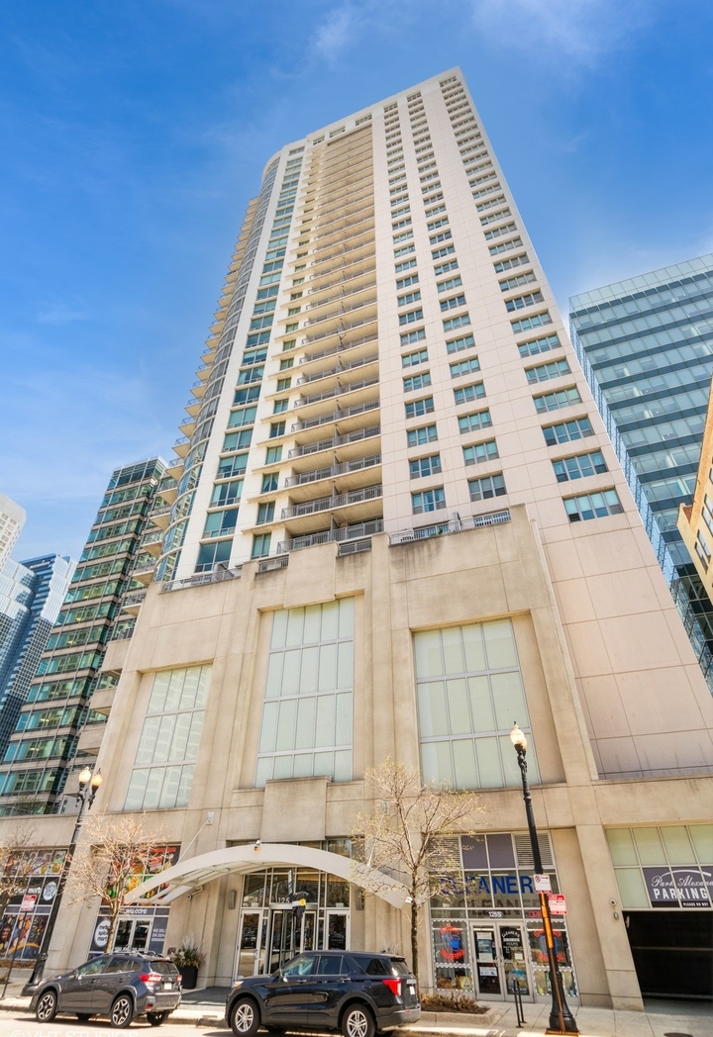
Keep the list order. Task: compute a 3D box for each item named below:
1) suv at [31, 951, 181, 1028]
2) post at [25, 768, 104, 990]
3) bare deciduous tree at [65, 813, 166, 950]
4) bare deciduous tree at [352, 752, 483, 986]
[{"bbox_3d":[-7.403,13.937,15.945,4.465,1.610,1.800,-13,-39,17],"label":"suv"},{"bbox_3d":[-11.237,13.646,20.775,0.800,7.500,1.100,-13,-39,17],"label":"post"},{"bbox_3d":[-9.520,14.365,20.604,4.000,5.800,4.000,-13,-39,17],"label":"bare deciduous tree"},{"bbox_3d":[1.964,11.340,17.360,4.500,6.850,4.400,-13,-39,17],"label":"bare deciduous tree"}]

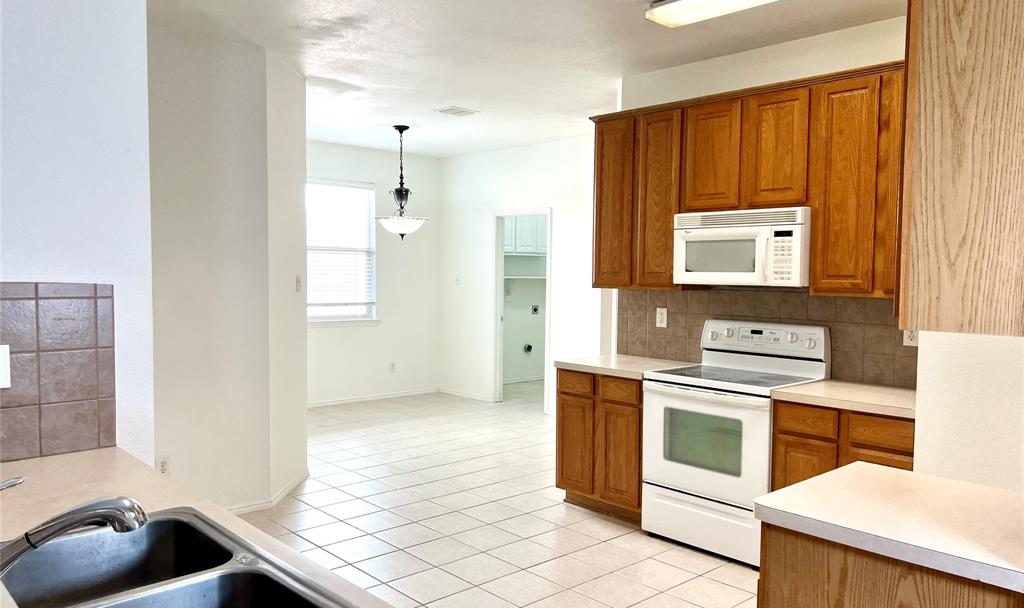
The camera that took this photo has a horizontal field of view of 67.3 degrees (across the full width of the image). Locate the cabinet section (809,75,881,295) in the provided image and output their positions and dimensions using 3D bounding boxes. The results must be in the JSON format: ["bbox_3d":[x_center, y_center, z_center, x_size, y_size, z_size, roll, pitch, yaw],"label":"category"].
[{"bbox_3d":[1.700,-0.569,3.792,0.323,1.030,0.325,-2,4,-42],"label":"cabinet section"}]

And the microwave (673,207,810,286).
[{"bbox_3d":[1.340,-0.302,4.275,0.410,0.405,0.763,-2,4,-43],"label":"microwave"}]

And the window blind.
[{"bbox_3d":[-1.847,-0.559,8.103,0.920,1.460,0.060,-2,4,-43],"label":"window blind"}]

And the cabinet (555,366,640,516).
[{"bbox_3d":[0.732,0.844,4.817,0.610,0.870,0.680,-2,4,-43],"label":"cabinet"}]

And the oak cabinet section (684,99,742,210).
[{"bbox_3d":[1.218,-0.815,4.311,0.323,0.594,0.360,-2,4,-42],"label":"oak cabinet section"}]

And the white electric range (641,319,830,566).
[{"bbox_3d":[1.210,0.718,4.229,0.680,1.190,0.760,-2,4,-43],"label":"white electric range"}]

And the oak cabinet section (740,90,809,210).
[{"bbox_3d":[1.464,-0.800,4.042,0.323,0.594,0.370,-2,4,-42],"label":"oak cabinet section"}]

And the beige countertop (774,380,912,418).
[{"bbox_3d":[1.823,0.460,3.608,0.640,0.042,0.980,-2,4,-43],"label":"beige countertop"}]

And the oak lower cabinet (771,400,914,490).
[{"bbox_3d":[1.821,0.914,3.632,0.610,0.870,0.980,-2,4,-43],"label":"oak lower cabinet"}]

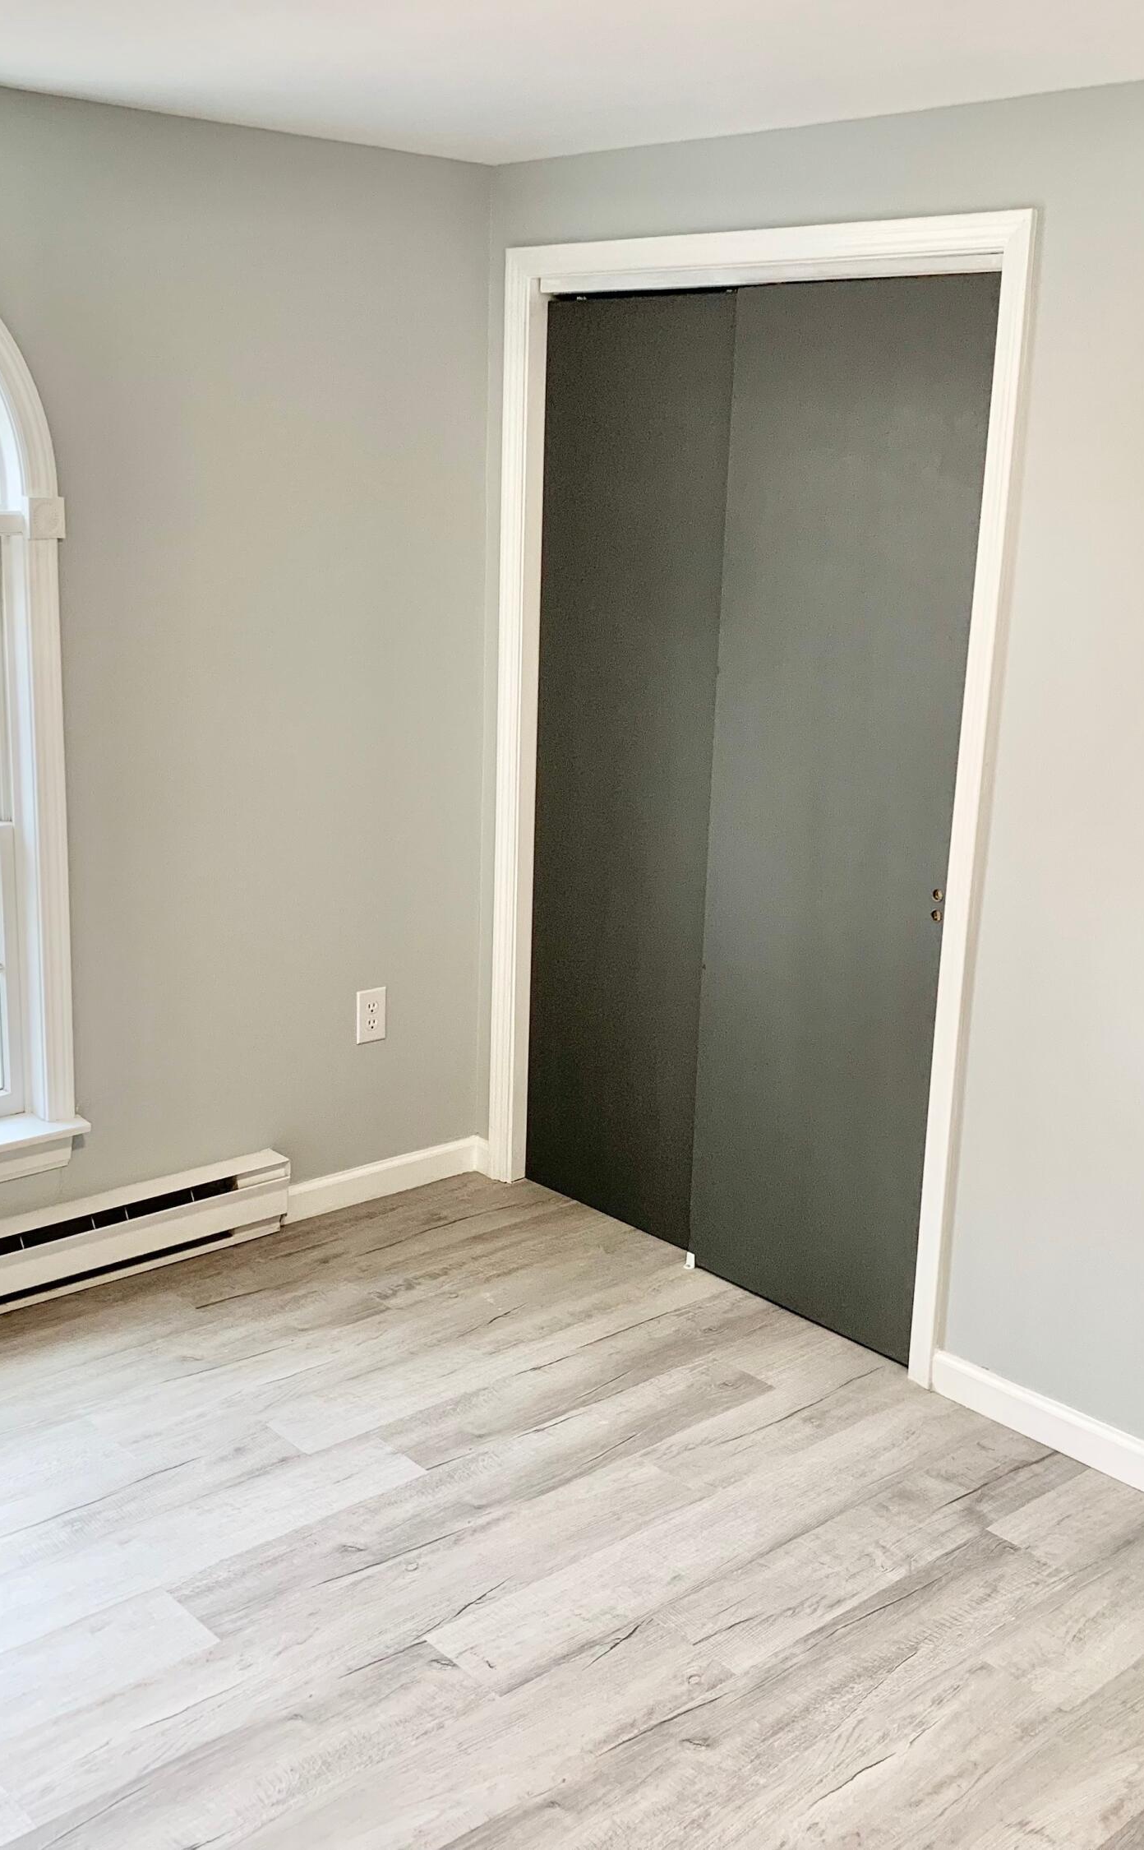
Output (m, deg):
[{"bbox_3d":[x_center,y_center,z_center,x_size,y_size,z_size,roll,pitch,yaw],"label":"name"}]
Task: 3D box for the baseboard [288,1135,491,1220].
[{"bbox_3d":[-0.451,0.592,4.275,0.572,0.088,0.018,-11,19,-41],"label":"baseboard"}]

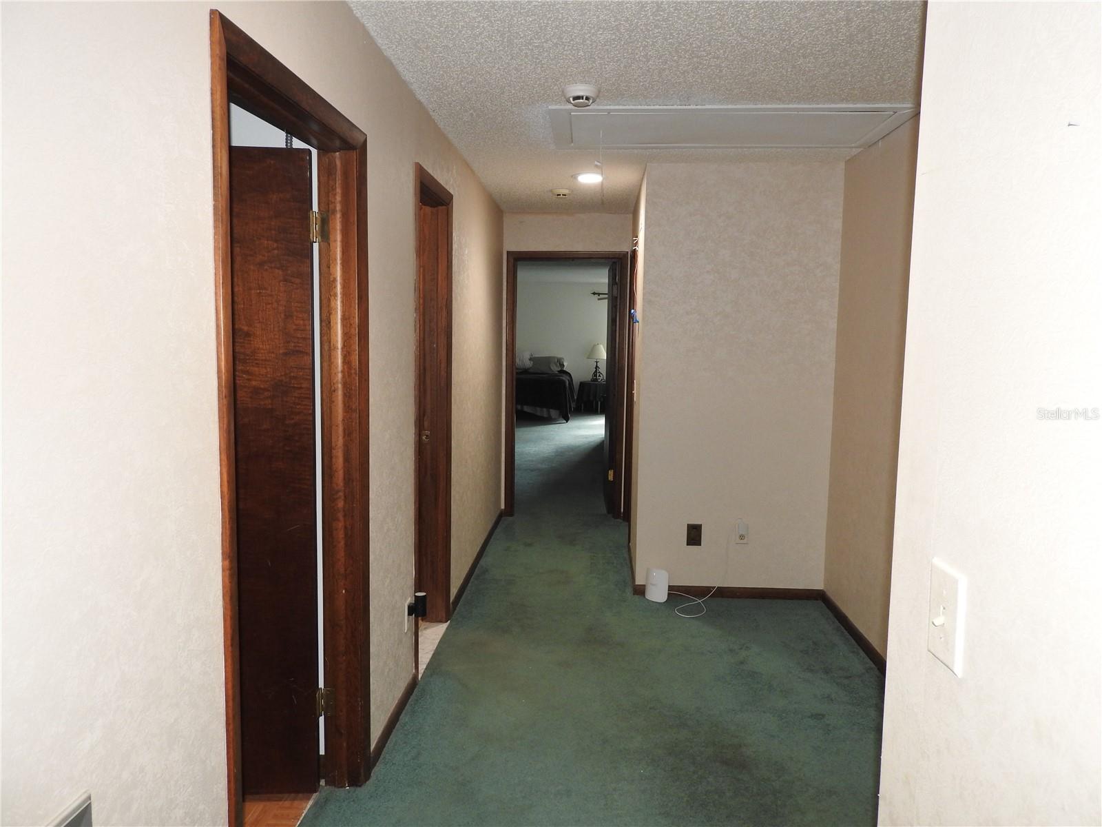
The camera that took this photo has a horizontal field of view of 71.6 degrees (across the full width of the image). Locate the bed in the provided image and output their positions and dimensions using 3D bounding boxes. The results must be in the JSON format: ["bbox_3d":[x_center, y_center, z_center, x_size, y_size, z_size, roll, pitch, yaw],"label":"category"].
[{"bbox_3d":[-0.482,-0.349,13.684,1.700,0.770,2.050,1,6,3],"label":"bed"}]

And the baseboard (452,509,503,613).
[{"bbox_3d":[-0.454,0.920,5.039,0.015,0.067,2.250,1,6,3],"label":"baseboard"}]

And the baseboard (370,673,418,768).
[{"bbox_3d":[-0.583,1.134,2.870,0.015,0.067,0.715,1,6,3],"label":"baseboard"}]

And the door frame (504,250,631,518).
[{"bbox_3d":[0.119,-0.204,6.077,0.941,2.112,0.128,1,6,3],"label":"door frame"}]

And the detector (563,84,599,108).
[{"bbox_3d":[0.118,-1.223,2.961,0.144,0.051,0.144,1,6,3],"label":"detector"}]

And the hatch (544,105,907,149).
[{"bbox_3d":[0.769,-1.278,3.463,1.516,0.029,0.695,1,6,3],"label":"hatch"}]

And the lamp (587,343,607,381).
[{"bbox_3d":[0.874,-0.932,14.150,0.410,0.732,0.410,1,6,3],"label":"lamp"}]

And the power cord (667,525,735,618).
[{"bbox_3d":[0.833,0.850,4.149,0.345,0.414,0.325,1,6,3],"label":"power cord"}]

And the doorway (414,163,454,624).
[{"bbox_3d":[-0.587,0.035,3.475,0.138,2.130,0.701,1,6,3],"label":"doorway"}]

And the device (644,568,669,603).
[{"bbox_3d":[0.590,0.954,4.268,0.118,0.170,0.064,4,7,30],"label":"device"}]

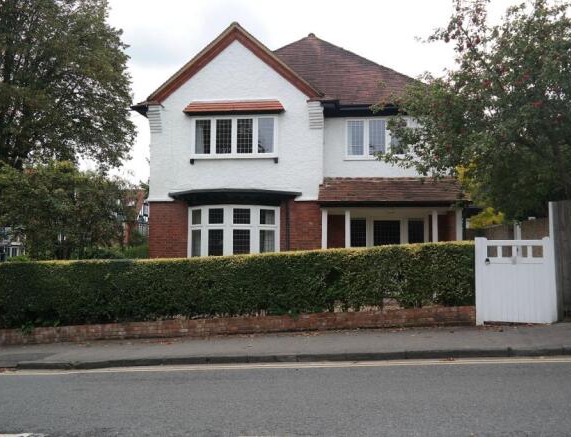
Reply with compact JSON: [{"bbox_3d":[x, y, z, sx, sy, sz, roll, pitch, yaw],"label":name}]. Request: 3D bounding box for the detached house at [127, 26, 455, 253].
[{"bbox_3d":[0.640,-1.983,17.991,9.300,9.100,9.800,0,-2,6],"label":"detached house"}]

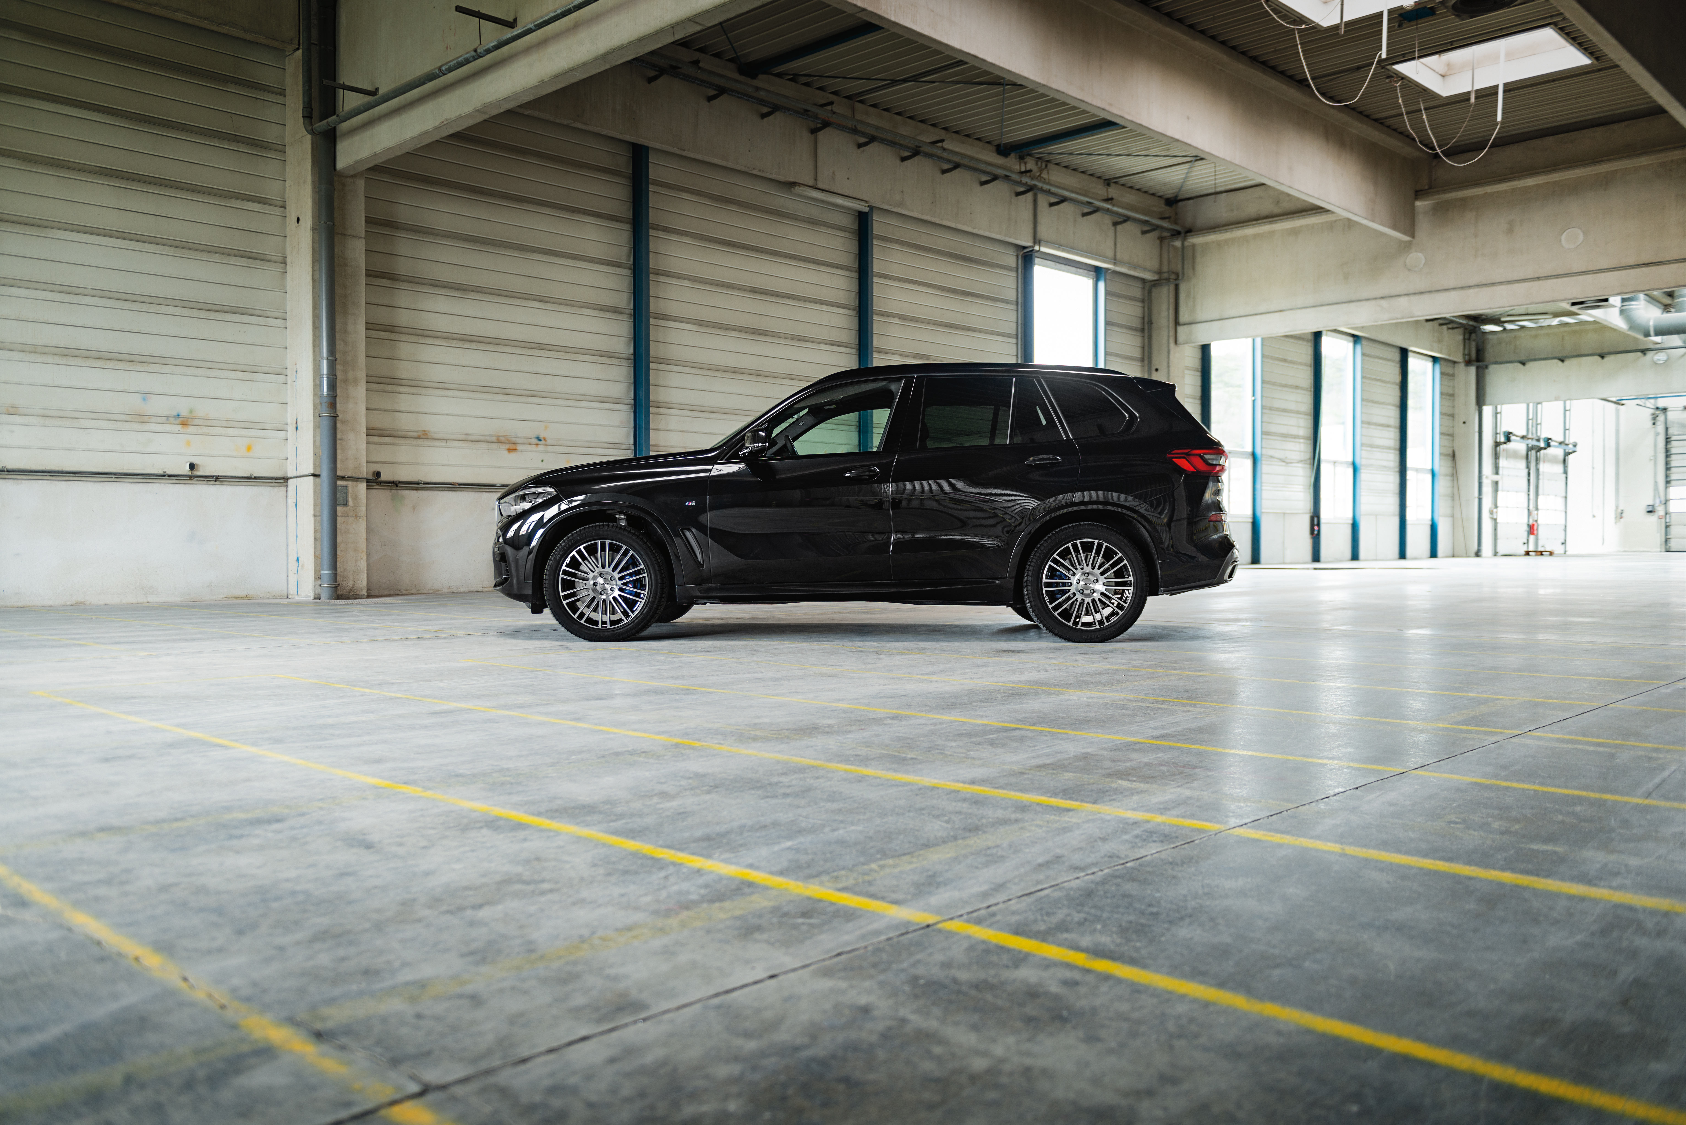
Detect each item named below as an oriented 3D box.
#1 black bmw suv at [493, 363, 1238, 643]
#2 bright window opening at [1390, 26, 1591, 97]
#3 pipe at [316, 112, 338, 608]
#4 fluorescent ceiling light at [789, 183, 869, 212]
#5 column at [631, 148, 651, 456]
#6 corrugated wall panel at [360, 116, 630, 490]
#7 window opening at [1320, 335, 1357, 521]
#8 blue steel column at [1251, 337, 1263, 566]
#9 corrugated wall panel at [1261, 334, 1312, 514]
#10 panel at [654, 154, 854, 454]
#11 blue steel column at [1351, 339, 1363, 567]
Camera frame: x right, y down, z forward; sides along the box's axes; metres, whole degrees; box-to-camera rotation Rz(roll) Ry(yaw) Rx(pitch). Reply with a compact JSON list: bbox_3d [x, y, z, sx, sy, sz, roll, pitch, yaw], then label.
[{"bbox_3d":[0.148,-0.400,9.022,4.930,1.750,2.080,0,1,2],"label":"black bmw suv"},{"bbox_3d":[9.041,-7.049,18.240,2.050,0.300,1.820,1,2,44],"label":"bright window opening"},{"bbox_3d":[-5.281,-2.163,13.446,0.165,5.100,0.165,1,2,44],"label":"pipe"},{"bbox_3d":[-0.194,-5.408,19.510,0.140,0.110,1.600,1,2,44],"label":"fluorescent ceiling light"},{"bbox_3d":[-2.611,-2.538,17.108,0.200,5.700,0.110,1,2,44],"label":"column"},{"bbox_3d":[-4.188,-3.230,16.185,0.200,4.750,3.900,1,2,44],"label":"corrugated wall panel"},{"bbox_3d":[12.685,-3.412,33.741,0.150,4.800,2.000,1,2,44],"label":"window opening"},{"bbox_3d":[9.302,-2.792,29.428,0.200,5.700,0.110,1,2,44],"label":"blue steel column"},{"bbox_3d":[10.278,-3.397,30.614,0.080,4.500,2.950,1,2,44],"label":"corrugated wall panel"},{"bbox_3d":[-1.205,-3.292,19.282,0.200,4.750,4.150,1,2,44],"label":"panel"},{"bbox_3d":[13.069,-2.872,33.324,0.200,5.700,0.110,1,2,44],"label":"blue steel column"}]

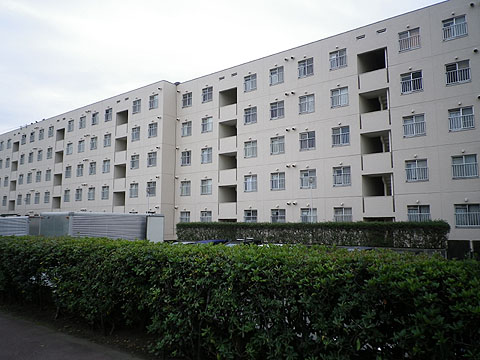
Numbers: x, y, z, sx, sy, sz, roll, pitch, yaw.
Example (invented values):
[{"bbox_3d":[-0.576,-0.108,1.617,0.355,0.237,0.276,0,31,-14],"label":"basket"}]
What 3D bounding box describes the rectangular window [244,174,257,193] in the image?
[{"bbox_3d":[0.809,0.250,29.667,1.179,1.227,0.150,-5,-8,37],"label":"rectangular window"}]

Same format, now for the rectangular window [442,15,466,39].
[{"bbox_3d":[12.361,-8.723,22.318,1.206,1.246,0.150,-5,-8,37],"label":"rectangular window"}]

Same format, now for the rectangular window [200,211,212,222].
[{"bbox_3d":[-2.751,3.177,31.704,1.179,1.234,0.150,-5,-8,37],"label":"rectangular window"}]

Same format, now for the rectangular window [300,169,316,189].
[{"bbox_3d":[4.768,-0.046,26.925,1.194,1.246,0.150,-5,-8,37],"label":"rectangular window"}]

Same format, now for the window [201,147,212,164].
[{"bbox_3d":[-2.750,-2.027,32.321,1.179,1.234,0.150,-5,-8,37],"label":"window"}]

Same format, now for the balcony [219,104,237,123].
[{"bbox_3d":[-0.739,-5.474,32.328,1.798,1.320,0.800,-5,-8,37],"label":"balcony"}]

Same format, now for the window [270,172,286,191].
[{"bbox_3d":[2.818,0.098,28.565,1.183,1.246,0.150,-5,-8,37],"label":"window"}]

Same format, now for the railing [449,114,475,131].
[{"bbox_3d":[12.601,-3.258,22.124,1.287,0.768,0.120,-5,-8,37],"label":"railing"}]

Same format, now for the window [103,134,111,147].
[{"bbox_3d":[-13.434,-3.980,39.556,1.194,1.246,0.150,-5,-8,37],"label":"window"}]

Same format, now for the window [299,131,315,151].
[{"bbox_3d":[4.791,-2.720,27.394,1.199,1.258,0.180,-5,-8,37],"label":"window"}]

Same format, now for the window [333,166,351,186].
[{"bbox_3d":[6.613,-0.256,25.285,1.179,1.227,0.150,-5,-8,37],"label":"window"}]

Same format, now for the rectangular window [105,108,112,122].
[{"bbox_3d":[-13.432,-6.631,39.871,1.194,1.246,0.150,-5,-8,37],"label":"rectangular window"}]

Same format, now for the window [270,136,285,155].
[{"bbox_3d":[2.856,-2.629,29.583,1.225,1.287,0.150,-5,-8,37],"label":"window"}]

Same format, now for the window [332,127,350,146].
[{"bbox_3d":[6.753,-2.893,25.931,1.198,1.258,0.180,-5,-8,37],"label":"window"}]

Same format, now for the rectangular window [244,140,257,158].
[{"bbox_3d":[0.812,-2.382,29.975,1.179,1.227,0.150,-5,-8,37],"label":"rectangular window"}]

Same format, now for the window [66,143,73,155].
[{"bbox_3d":[-19.846,-3.630,45.212,1.178,1.287,0.150,-5,-8,37],"label":"window"}]

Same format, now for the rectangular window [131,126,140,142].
[{"bbox_3d":[-9.680,-4.265,36.176,1.179,1.265,0.150,-5,-8,37],"label":"rectangular window"}]

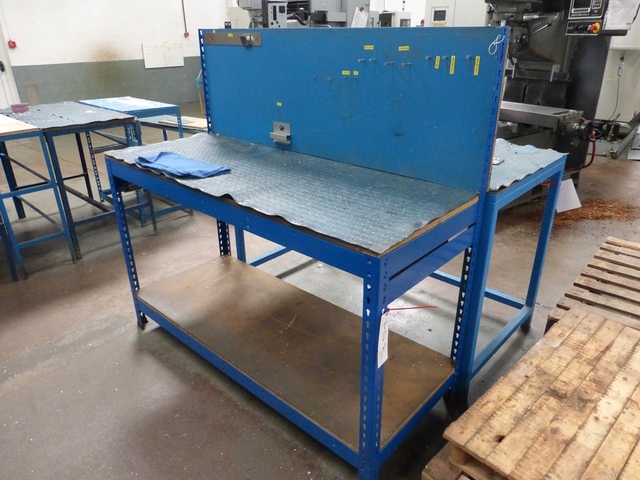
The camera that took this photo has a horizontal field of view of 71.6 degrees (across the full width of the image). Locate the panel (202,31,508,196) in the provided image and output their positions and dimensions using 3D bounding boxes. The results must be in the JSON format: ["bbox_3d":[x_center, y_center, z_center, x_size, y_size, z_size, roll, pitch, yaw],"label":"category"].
[{"bbox_3d":[-0.031,-0.594,1.868,1.550,0.525,0.050,20,32,38],"label":"panel"}]

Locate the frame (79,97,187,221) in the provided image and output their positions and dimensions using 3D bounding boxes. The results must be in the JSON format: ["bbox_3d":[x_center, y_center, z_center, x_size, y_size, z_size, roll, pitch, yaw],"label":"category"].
[{"bbox_3d":[-1.654,-0.744,4.019,0.460,0.940,1.010,-21,32,-38],"label":"frame"}]

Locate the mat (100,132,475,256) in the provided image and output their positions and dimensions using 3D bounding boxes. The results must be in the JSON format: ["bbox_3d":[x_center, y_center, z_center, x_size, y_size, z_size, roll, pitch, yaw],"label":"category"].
[{"bbox_3d":[-0.237,-0.280,1.788,1.585,0.022,0.600,20,32,38],"label":"mat"}]

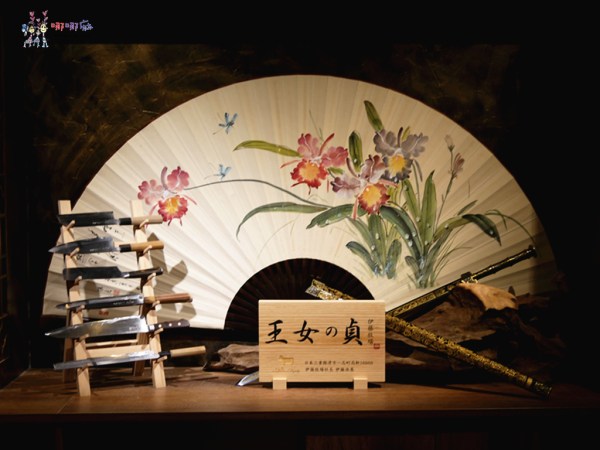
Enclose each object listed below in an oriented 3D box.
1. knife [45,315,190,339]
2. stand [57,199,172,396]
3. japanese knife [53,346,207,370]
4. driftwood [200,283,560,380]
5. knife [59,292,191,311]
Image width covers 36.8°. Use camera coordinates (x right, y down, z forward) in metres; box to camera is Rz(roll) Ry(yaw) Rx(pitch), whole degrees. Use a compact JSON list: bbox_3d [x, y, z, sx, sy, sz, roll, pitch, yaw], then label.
[{"bbox_3d":[-0.460,0.261,2.315,0.386,0.046,0.024,-1,-21,-29],"label":"knife"},{"bbox_3d":[-0.492,0.180,2.379,0.226,0.485,0.233,0,0,-29],"label":"stand"},{"bbox_3d":[-0.425,0.343,2.298,0.405,0.031,0.024,-2,-20,-29],"label":"japanese knife"},{"bbox_3d":[0.246,0.298,2.562,0.980,0.247,0.250,0,0,0],"label":"driftwood"},{"bbox_3d":[-0.451,0.203,2.345,0.367,0.030,0.024,-1,-20,-29],"label":"knife"}]

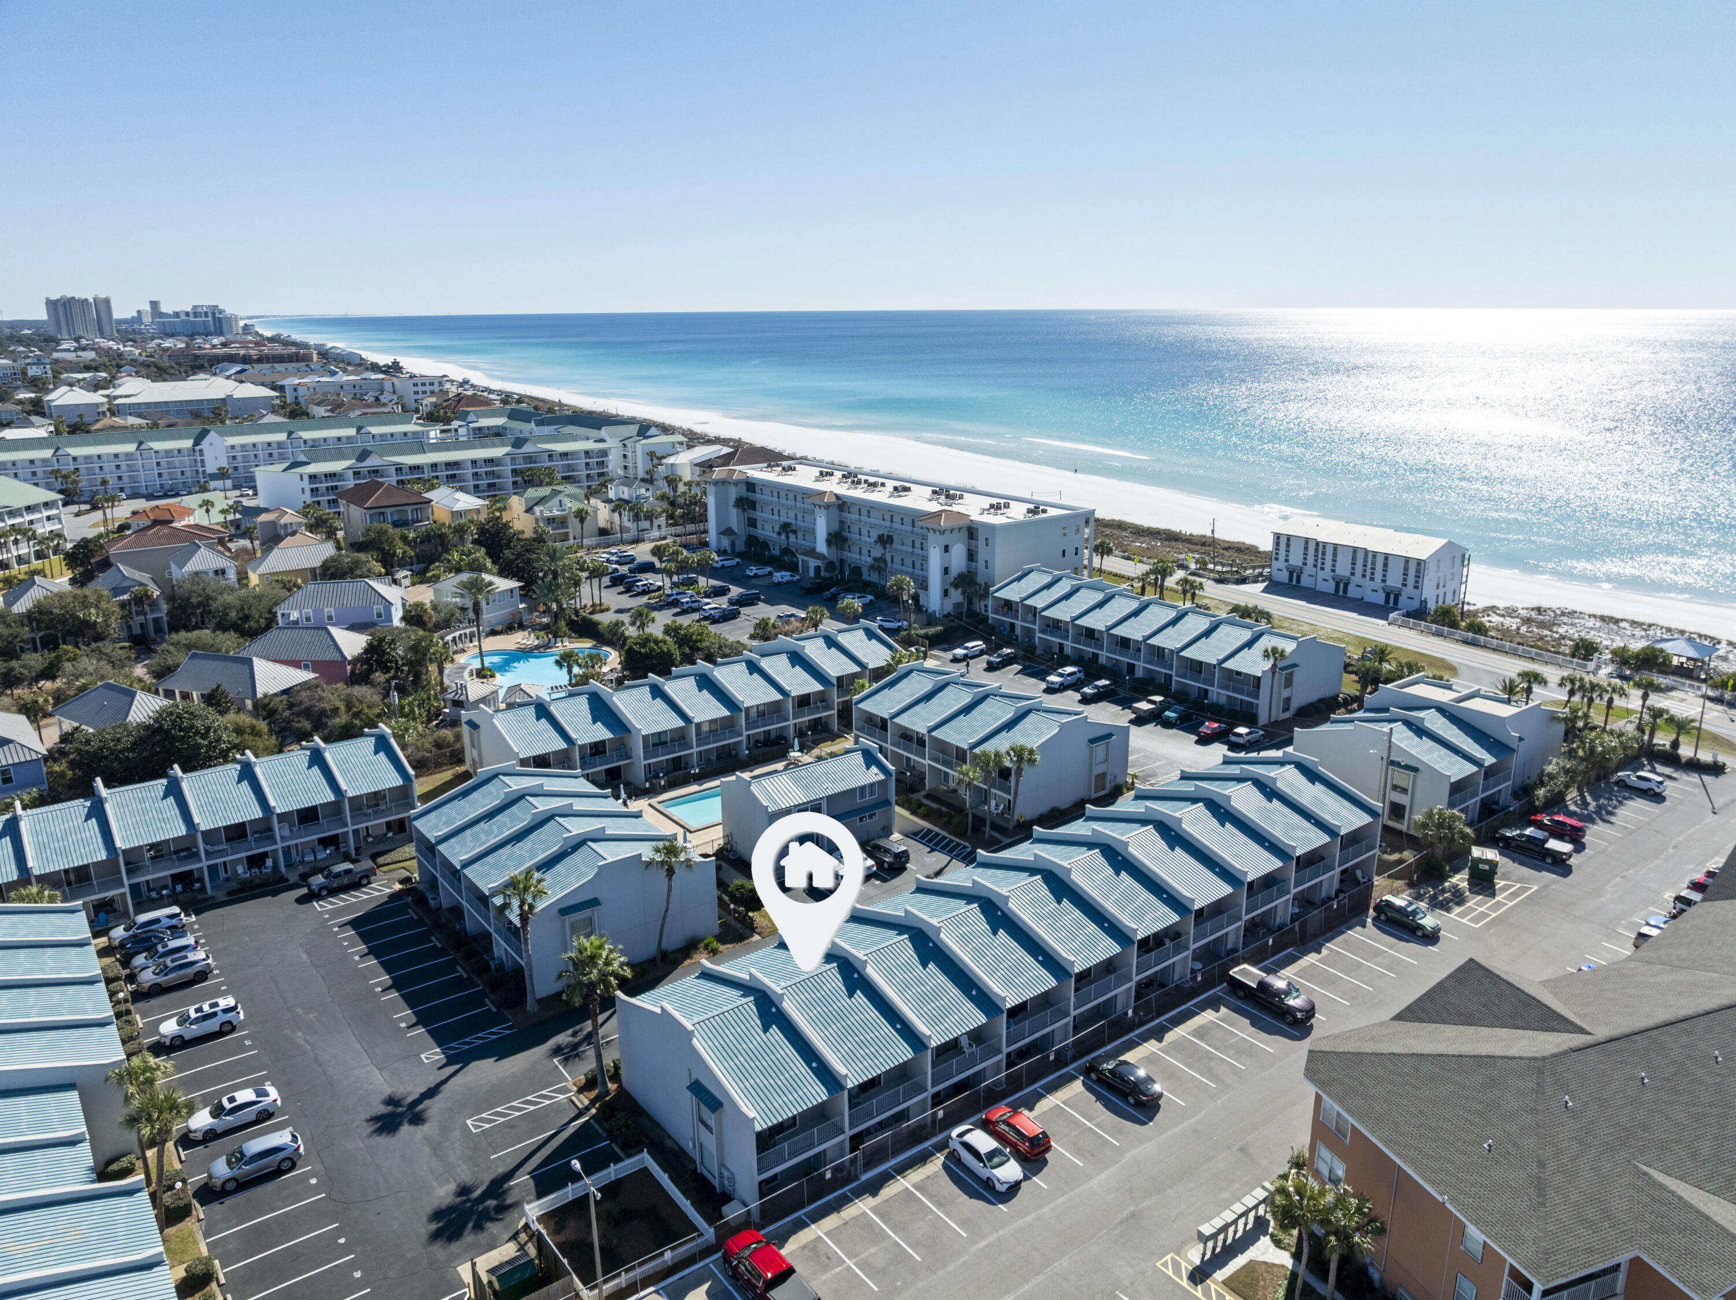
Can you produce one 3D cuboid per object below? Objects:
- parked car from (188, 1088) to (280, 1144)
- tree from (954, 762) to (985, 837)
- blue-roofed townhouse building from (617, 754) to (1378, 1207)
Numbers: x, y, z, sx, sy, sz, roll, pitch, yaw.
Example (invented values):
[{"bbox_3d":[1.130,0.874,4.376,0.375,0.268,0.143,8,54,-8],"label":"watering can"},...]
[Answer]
[{"bbox_3d":[-37.195,27.134,70.692,4.880,1.450,1.860,-11,19,-34],"label":"parked car"},{"bbox_3d":[8.771,12.941,103.002,2.500,6.600,2.500,1,16,5],"label":"tree"},{"bbox_3d":[12.660,18.480,82.970,57.600,9.300,14.500,-12,20,-36],"label":"blue-roofed townhouse building"}]

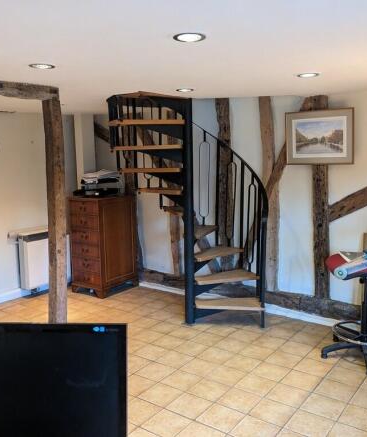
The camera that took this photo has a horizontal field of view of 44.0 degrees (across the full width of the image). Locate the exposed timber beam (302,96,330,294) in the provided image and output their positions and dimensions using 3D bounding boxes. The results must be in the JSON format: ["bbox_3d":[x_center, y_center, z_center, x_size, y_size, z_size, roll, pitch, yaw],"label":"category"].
[{"bbox_3d":[1.258,-0.165,4.137,0.165,1.869,0.100,5,10,36],"label":"exposed timber beam"}]

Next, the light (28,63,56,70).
[{"bbox_3d":[-0.755,-0.816,2.429,0.135,0.030,0.135,-1,8,0],"label":"light"}]

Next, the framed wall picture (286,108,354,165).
[{"bbox_3d":[1.185,-0.705,3.977,0.600,0.468,0.030,5,10,36],"label":"framed wall picture"}]

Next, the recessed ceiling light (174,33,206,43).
[{"bbox_3d":[0.026,-0.759,1.909,0.140,0.030,0.140,-1,8,0],"label":"recessed ceiling light"}]

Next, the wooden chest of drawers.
[{"bbox_3d":[-0.961,0.292,5.425,0.506,1.140,0.575,5,10,36],"label":"wooden chest of drawers"}]

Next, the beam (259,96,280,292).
[{"bbox_3d":[0.845,-0.210,4.368,0.170,1.840,0.110,5,10,36],"label":"beam"}]

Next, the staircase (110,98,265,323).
[{"bbox_3d":[0.051,-0.056,4.254,1.466,2.132,1.244,1,9,13],"label":"staircase"}]

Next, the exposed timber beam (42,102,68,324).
[{"bbox_3d":[-0.948,0.139,3.373,0.105,1.990,0.125,5,10,36],"label":"exposed timber beam"}]

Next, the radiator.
[{"bbox_3d":[-1.605,0.465,5.289,0.170,0.620,0.670,5,10,36],"label":"radiator"}]

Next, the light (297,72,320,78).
[{"bbox_3d":[0.796,-0.913,2.892,0.135,0.030,0.135,5,10,36],"label":"light"}]

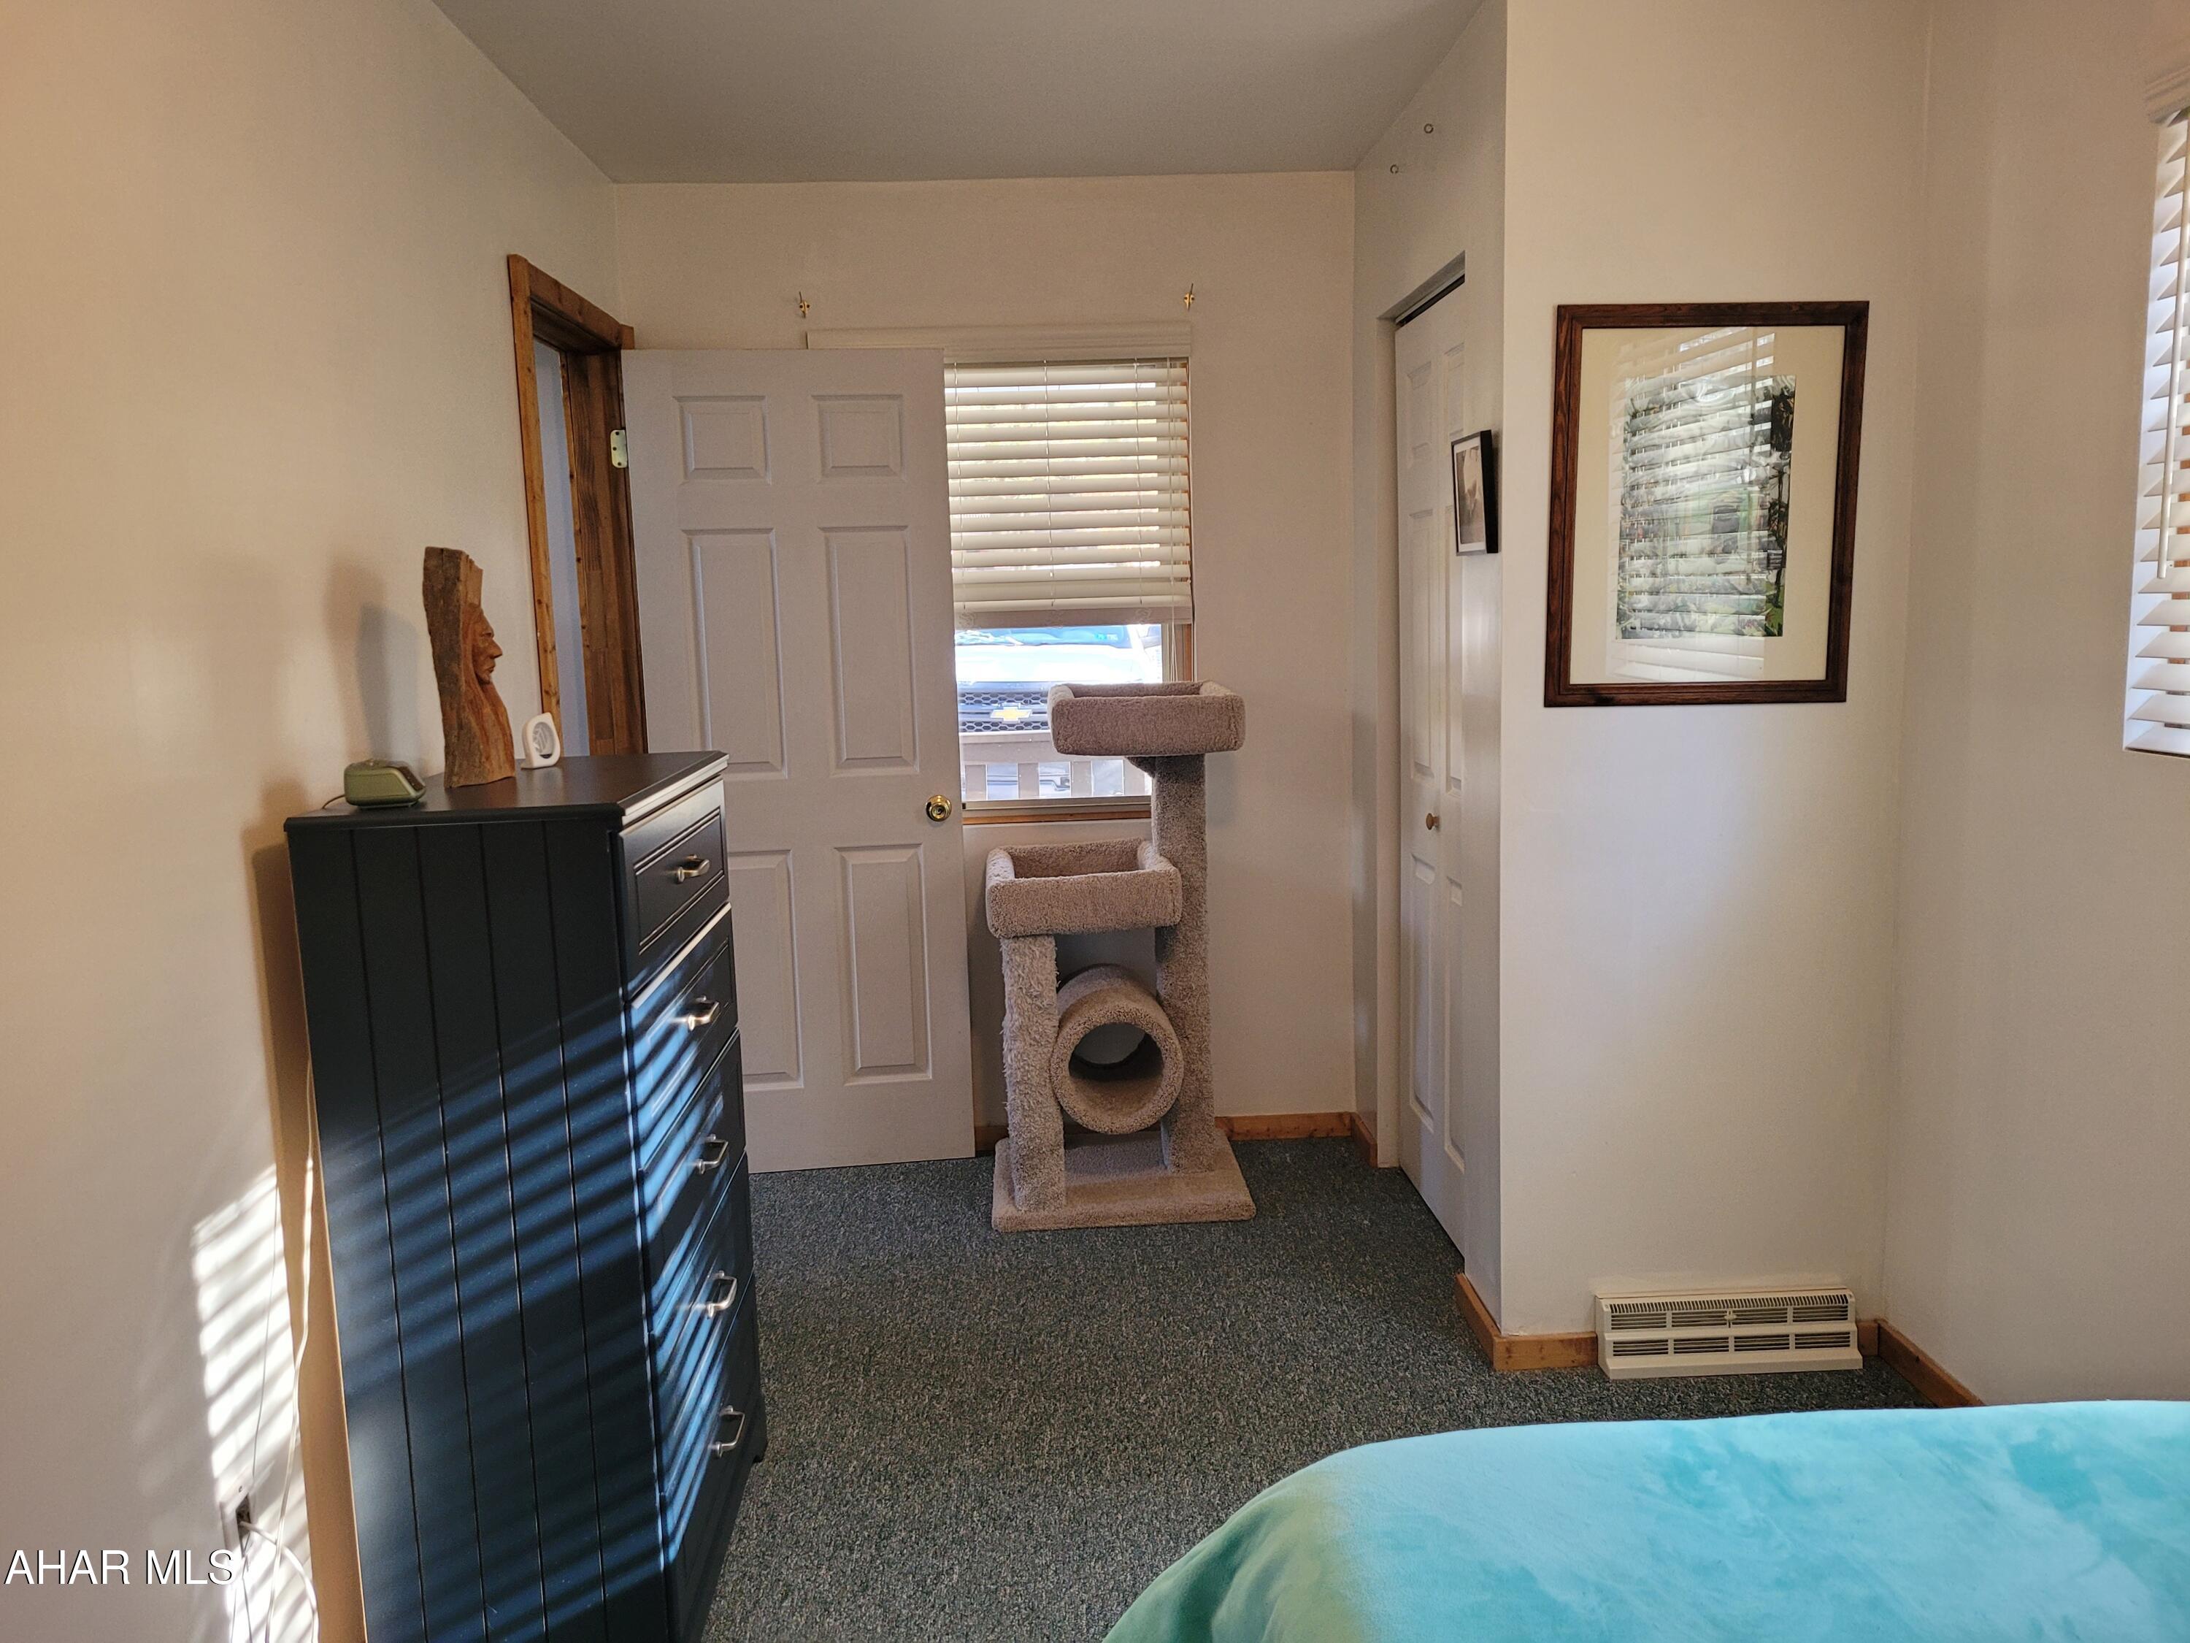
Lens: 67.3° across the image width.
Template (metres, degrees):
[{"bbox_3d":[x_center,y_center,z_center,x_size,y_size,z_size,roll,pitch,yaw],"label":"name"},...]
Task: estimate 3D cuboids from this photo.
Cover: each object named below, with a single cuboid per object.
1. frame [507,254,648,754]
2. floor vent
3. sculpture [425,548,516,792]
[{"bbox_3d":[-1.141,-0.090,3.654,0.140,2.097,0.910,-2,8,-2],"label":"frame"},{"bbox_3d":[1.156,0.927,2.984,0.468,0.135,0.056,-2,8,-2],"label":"floor vent"},{"bbox_3d":[-0.859,-0.215,2.266,0.110,0.325,0.105,-3,8,-11],"label":"sculpture"}]

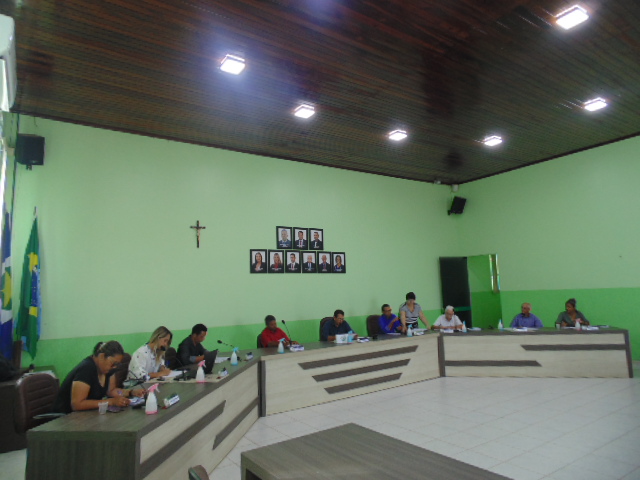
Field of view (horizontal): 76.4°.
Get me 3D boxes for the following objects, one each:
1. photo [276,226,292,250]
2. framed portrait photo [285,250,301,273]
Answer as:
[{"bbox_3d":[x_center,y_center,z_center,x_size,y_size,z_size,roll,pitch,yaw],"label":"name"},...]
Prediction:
[{"bbox_3d":[-0.708,-0.040,8.162,0.370,0.450,0.030,3,-9,-33],"label":"photo"},{"bbox_3d":[-0.559,0.474,8.692,0.370,0.475,0.025,3,-9,-33],"label":"framed portrait photo"}]

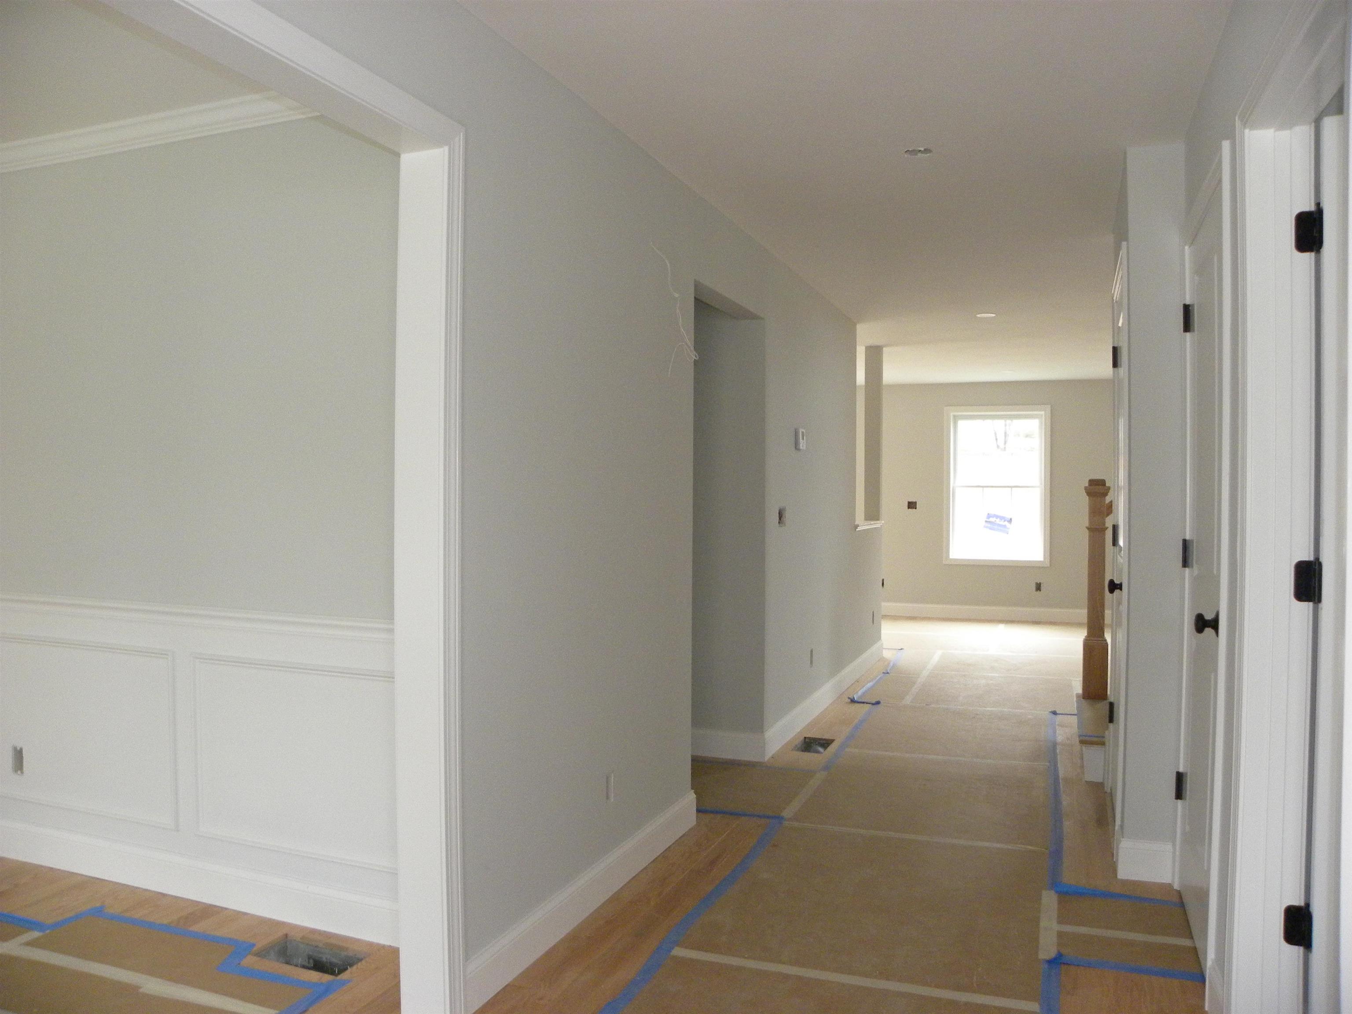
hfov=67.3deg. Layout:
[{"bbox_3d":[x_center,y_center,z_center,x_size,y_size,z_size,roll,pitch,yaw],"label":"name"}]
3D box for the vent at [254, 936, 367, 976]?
[{"bbox_3d":[-0.981,1.212,2.727,0.298,0.030,0.150,1,1,21],"label":"vent"}]

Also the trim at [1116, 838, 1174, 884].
[{"bbox_3d":[1.518,1.145,3.288,0.178,0.137,0.018,1,1,21],"label":"trim"}]

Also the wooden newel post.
[{"bbox_3d":[2.225,0.432,5.378,0.130,1.172,0.130,1,1,21],"label":"wooden newel post"}]

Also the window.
[{"bbox_3d":[3.233,-0.213,10.250,1.045,1.618,0.090,1,1,21],"label":"window"}]

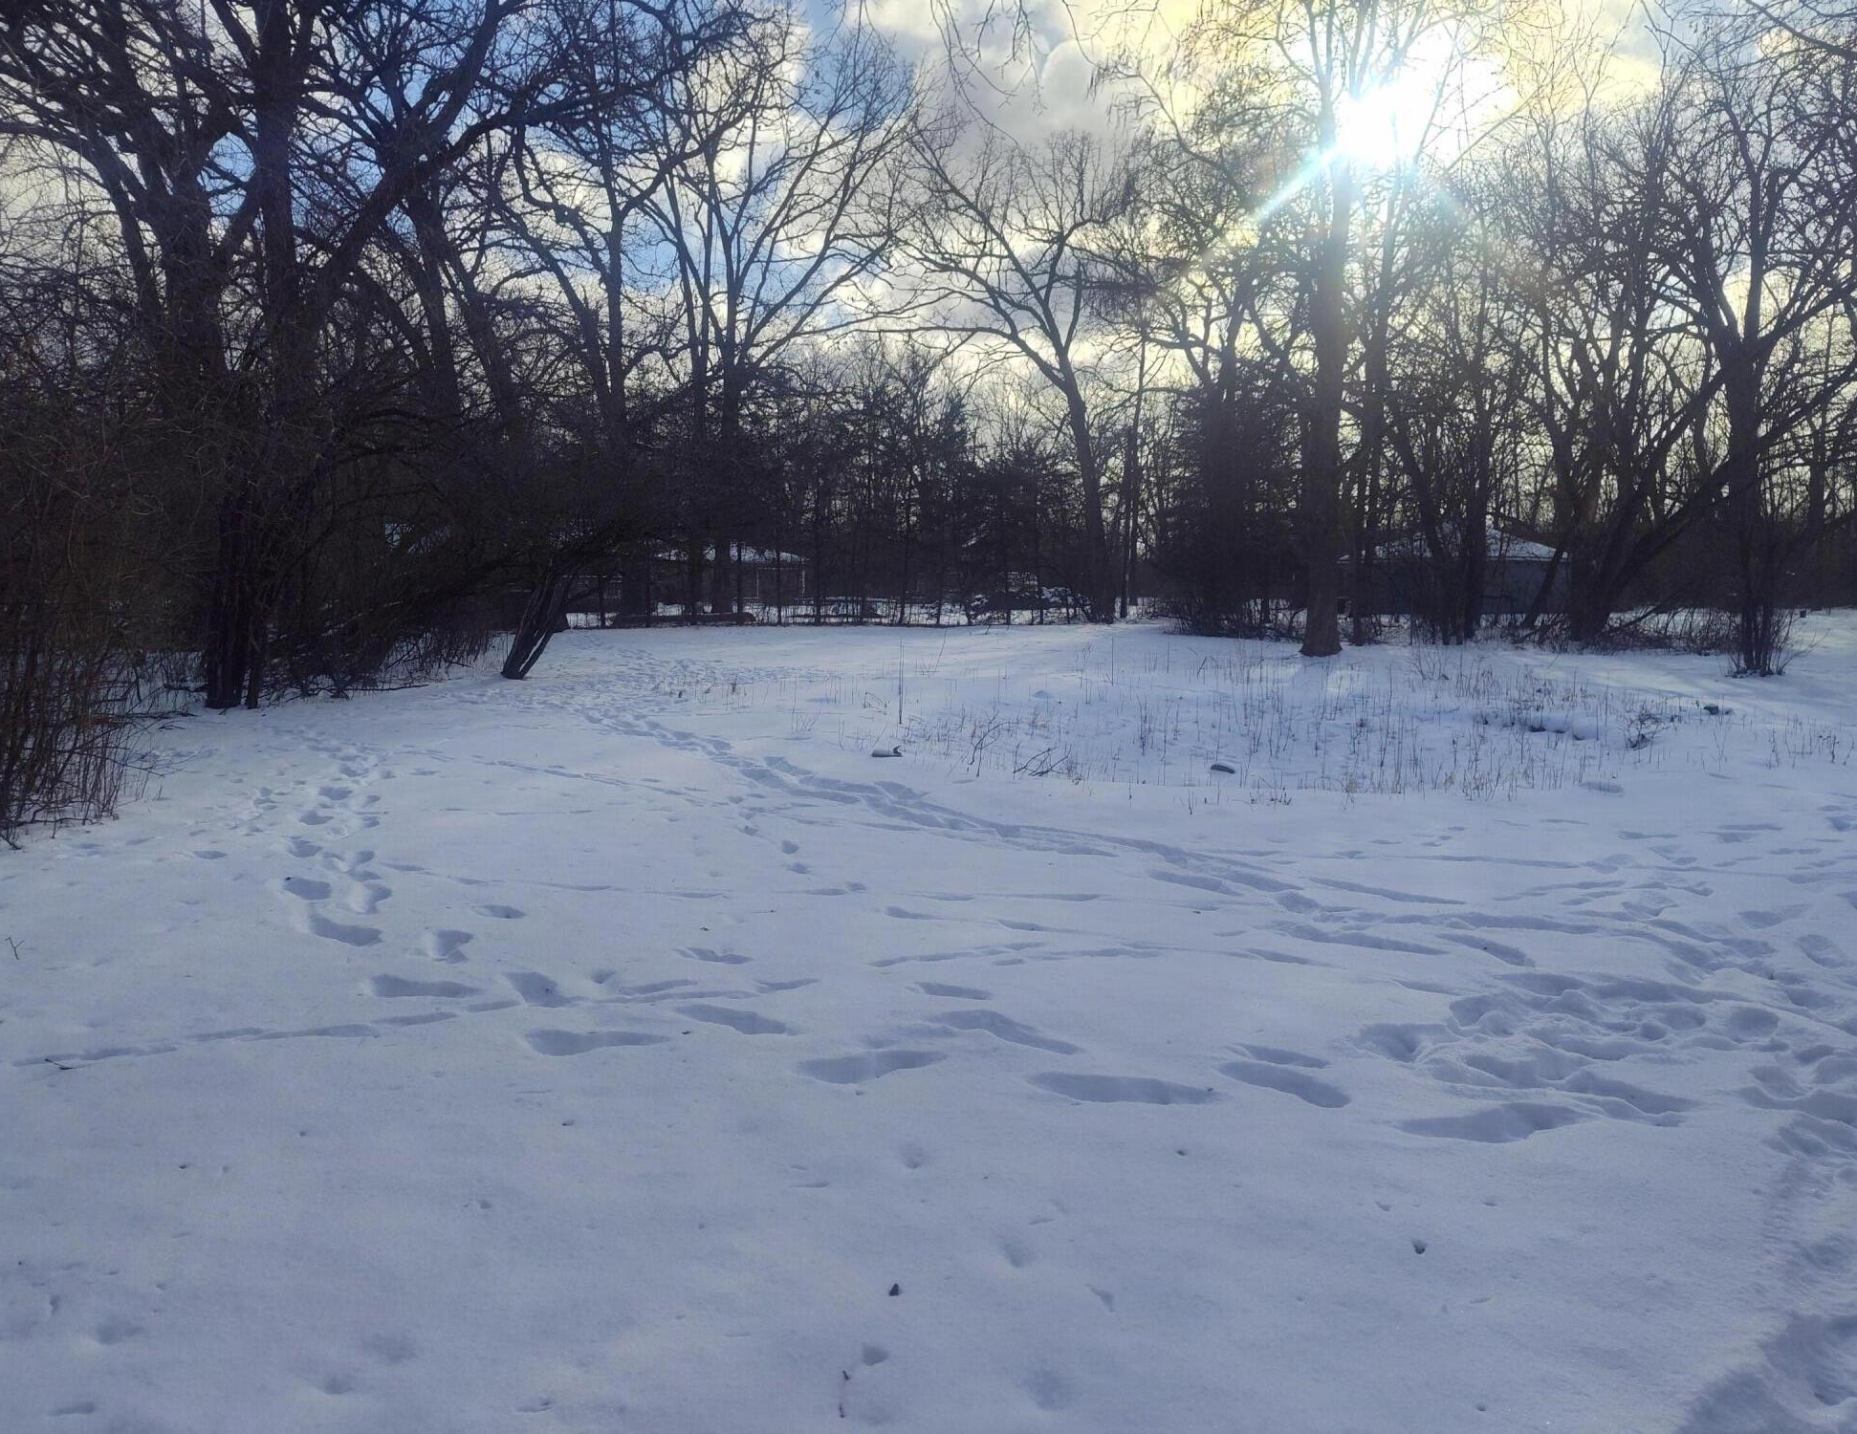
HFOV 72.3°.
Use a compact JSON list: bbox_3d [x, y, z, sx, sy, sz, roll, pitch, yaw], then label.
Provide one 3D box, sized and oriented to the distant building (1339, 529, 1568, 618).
[{"bbox_3d":[23.716,-6.802,57.428,9.600,4.100,9.500,2,7,20],"label":"distant building"}]

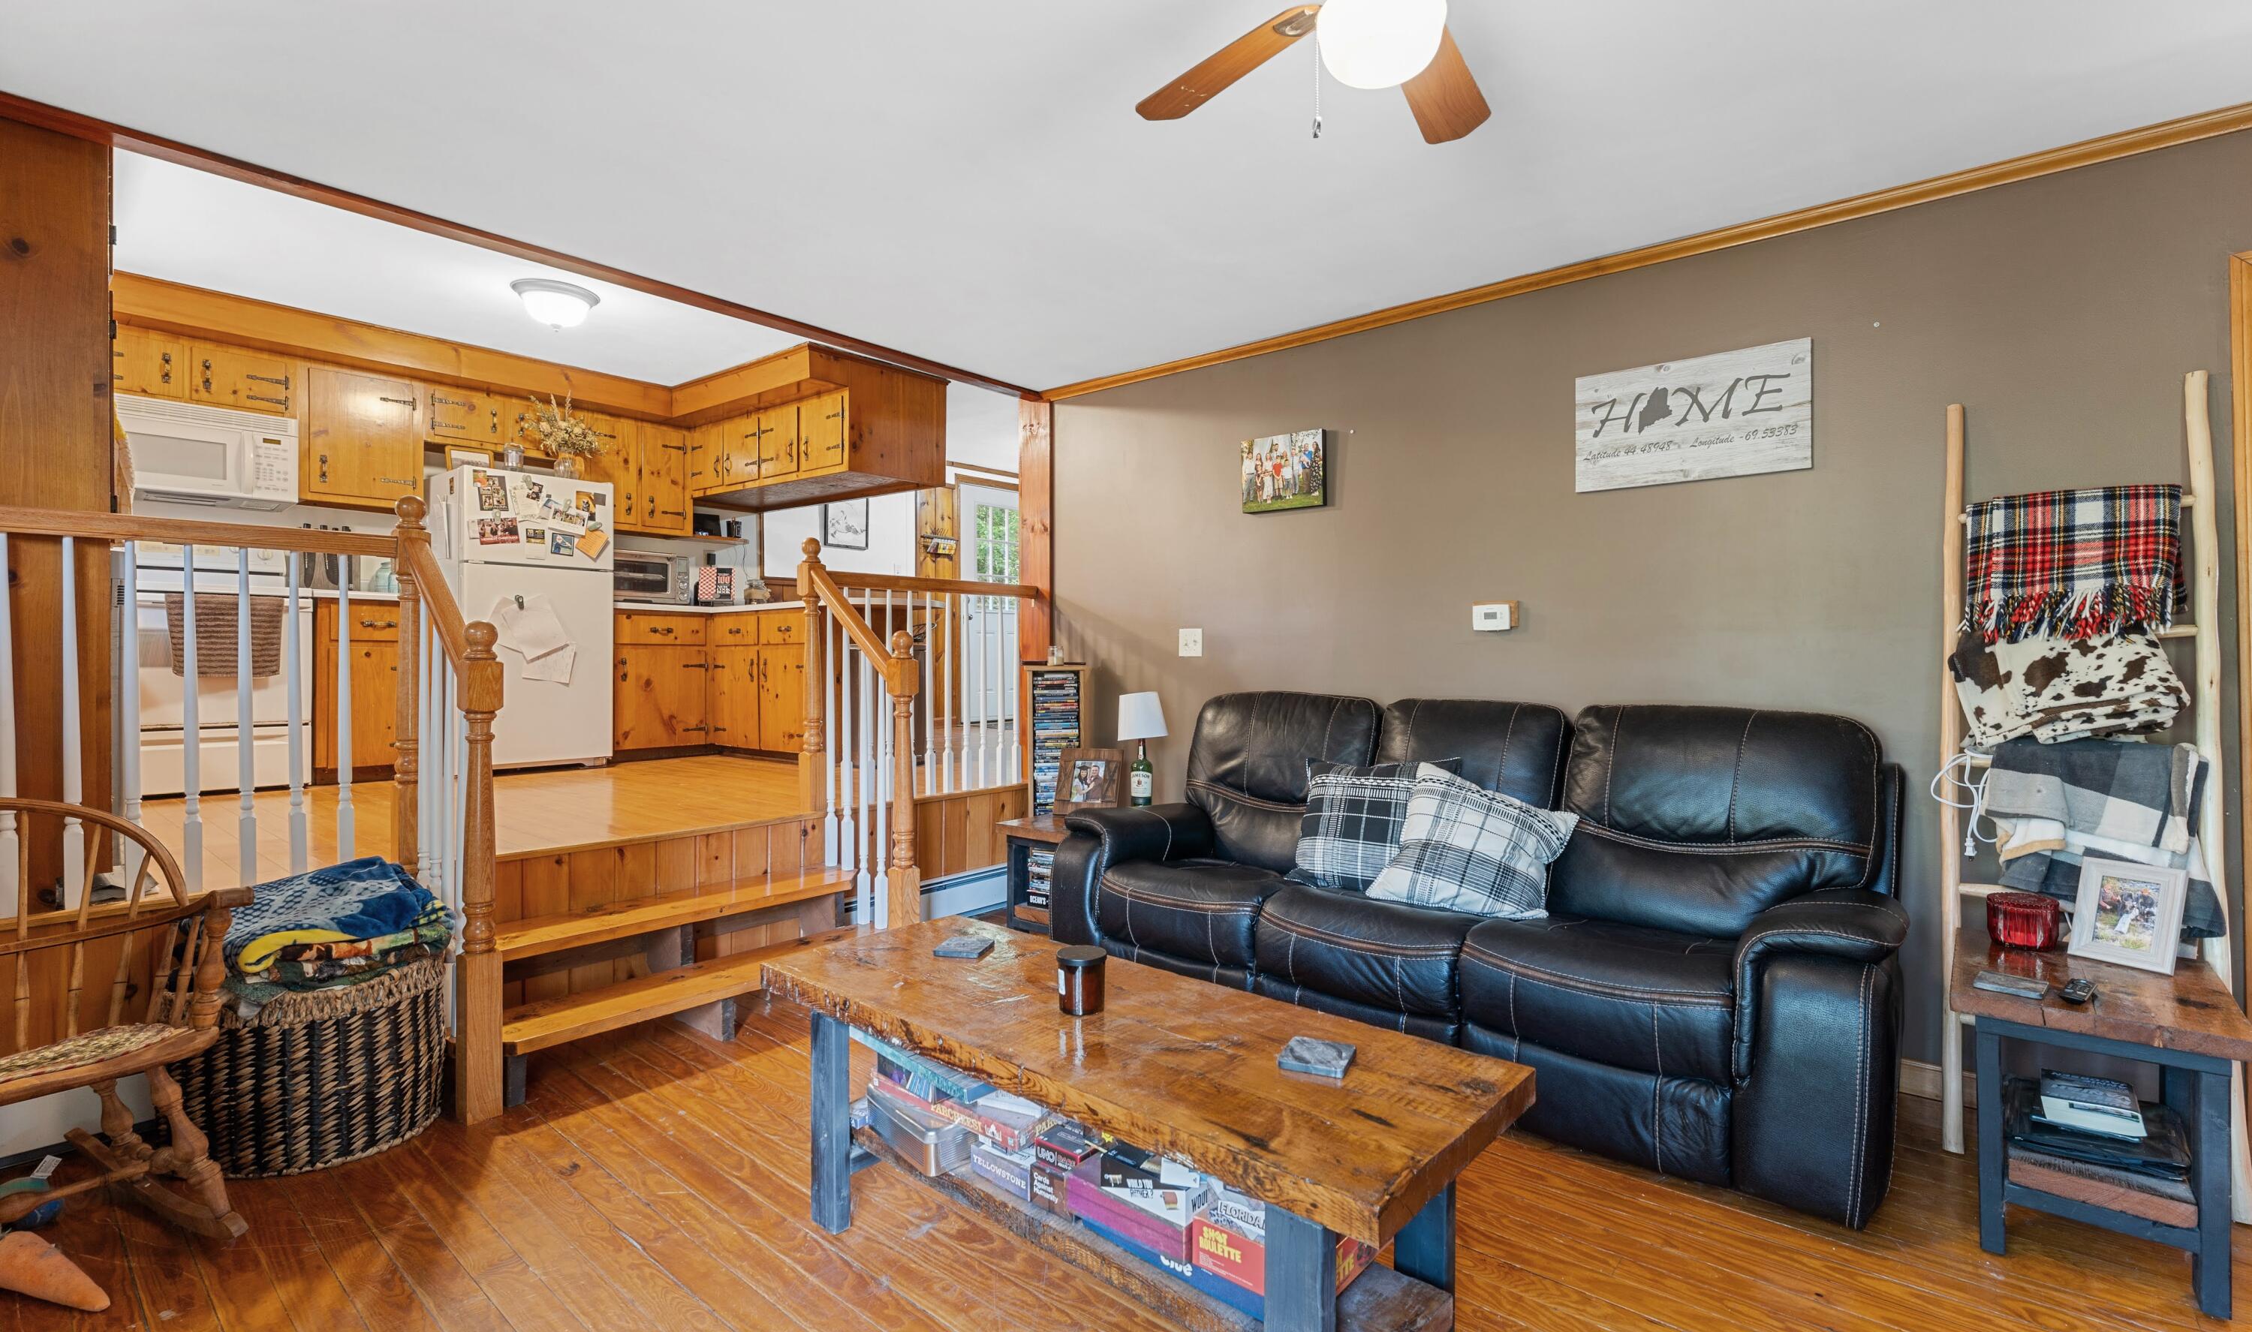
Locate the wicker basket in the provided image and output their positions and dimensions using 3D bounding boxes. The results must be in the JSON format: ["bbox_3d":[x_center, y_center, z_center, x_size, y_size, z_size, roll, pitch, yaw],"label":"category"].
[{"bbox_3d":[-1.981,0.930,2.289,0.500,0.395,0.500,0,0,40],"label":"wicker basket"}]

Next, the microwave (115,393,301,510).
[{"bbox_3d":[-4.351,-0.980,4.332,0.370,0.415,0.755,0,0,40],"label":"microwave"}]

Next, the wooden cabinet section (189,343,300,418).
[{"bbox_3d":[-4.264,-1.336,4.510,0.300,0.295,0.371,1,1,39],"label":"wooden cabinet section"}]

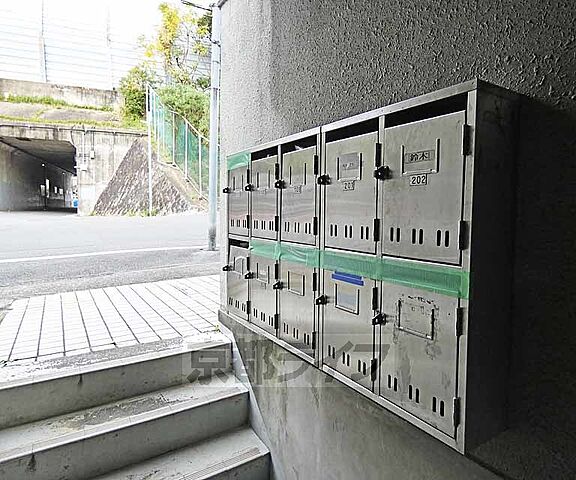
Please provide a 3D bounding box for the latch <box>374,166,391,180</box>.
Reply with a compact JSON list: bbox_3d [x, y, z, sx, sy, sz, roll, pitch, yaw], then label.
[{"bbox_3d":[0.218,-0.152,0.789,0.026,0.028,0.020,-3,6,-34],"label":"latch"}]

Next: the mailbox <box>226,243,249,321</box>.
[{"bbox_3d":[-0.151,0.159,1.530,0.152,0.333,0.204,-3,6,-34],"label":"mailbox"}]

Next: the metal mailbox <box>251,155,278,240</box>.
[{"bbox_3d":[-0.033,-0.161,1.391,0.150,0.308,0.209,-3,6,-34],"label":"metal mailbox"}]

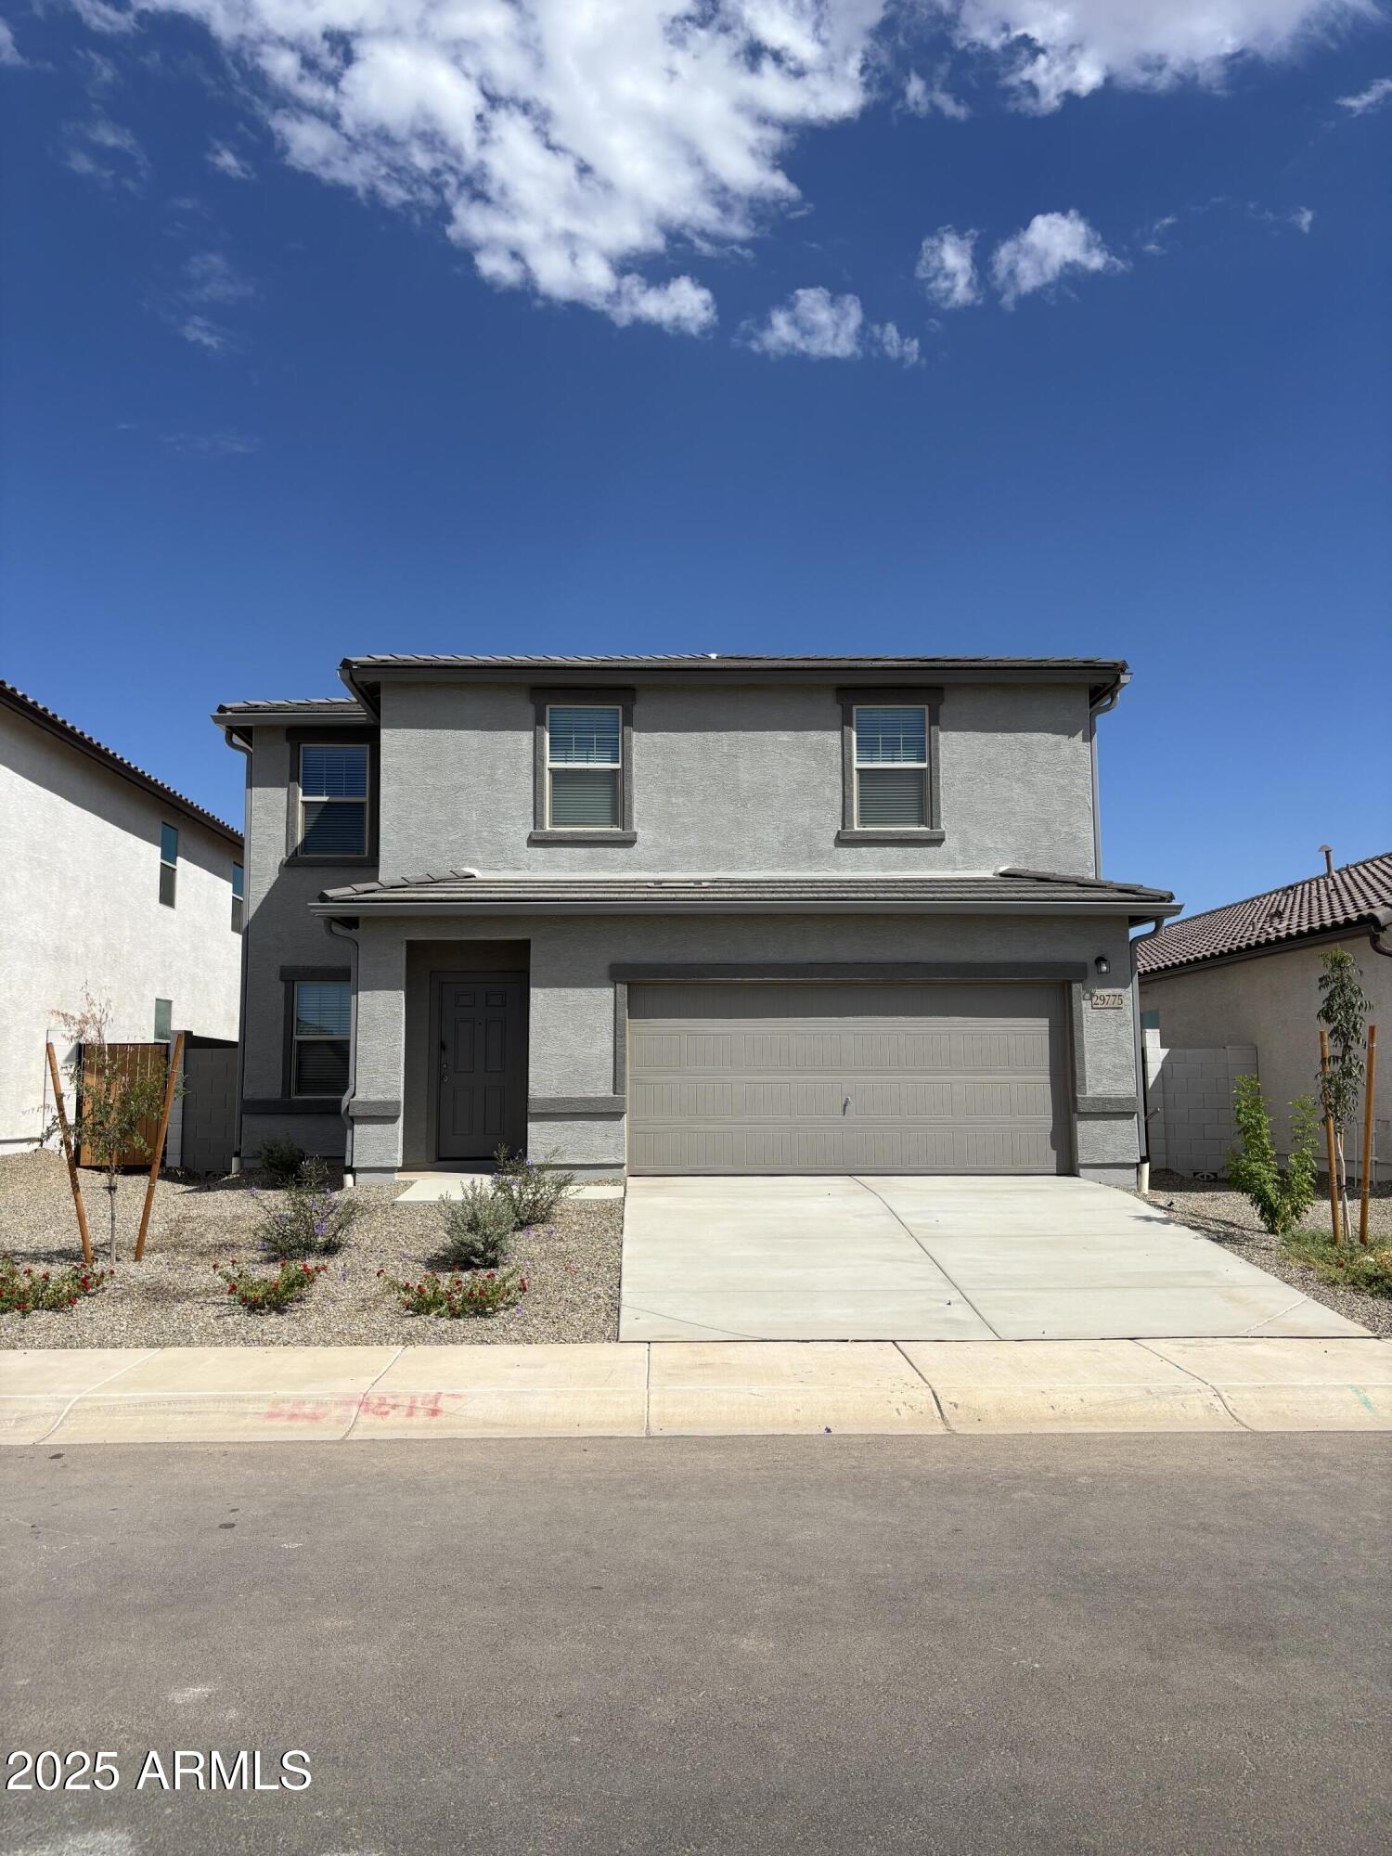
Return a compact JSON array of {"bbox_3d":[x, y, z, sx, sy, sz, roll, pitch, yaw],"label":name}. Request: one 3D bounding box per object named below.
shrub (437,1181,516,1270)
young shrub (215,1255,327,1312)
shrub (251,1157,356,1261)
[{"bbox_3d":[-1.764,2.399,11.200,0.623,0.700,0.620,0,-5,-1],"label":"shrub"},{"bbox_3d":[-3.014,2.525,9.900,0.767,0.370,0.650,0,-5,-1],"label":"young shrub"},{"bbox_3d":[-3.267,2.343,11.650,0.877,0.837,0.850,0,-5,-1],"label":"shrub"}]

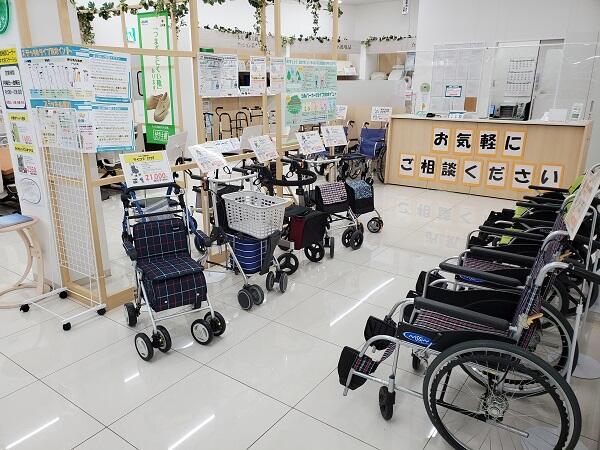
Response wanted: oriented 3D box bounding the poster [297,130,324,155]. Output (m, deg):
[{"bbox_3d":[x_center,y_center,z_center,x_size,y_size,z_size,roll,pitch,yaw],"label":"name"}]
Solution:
[{"bbox_3d":[0.109,-0.772,4.220,0.300,0.210,0.012,-15,-5,-41],"label":"poster"}]

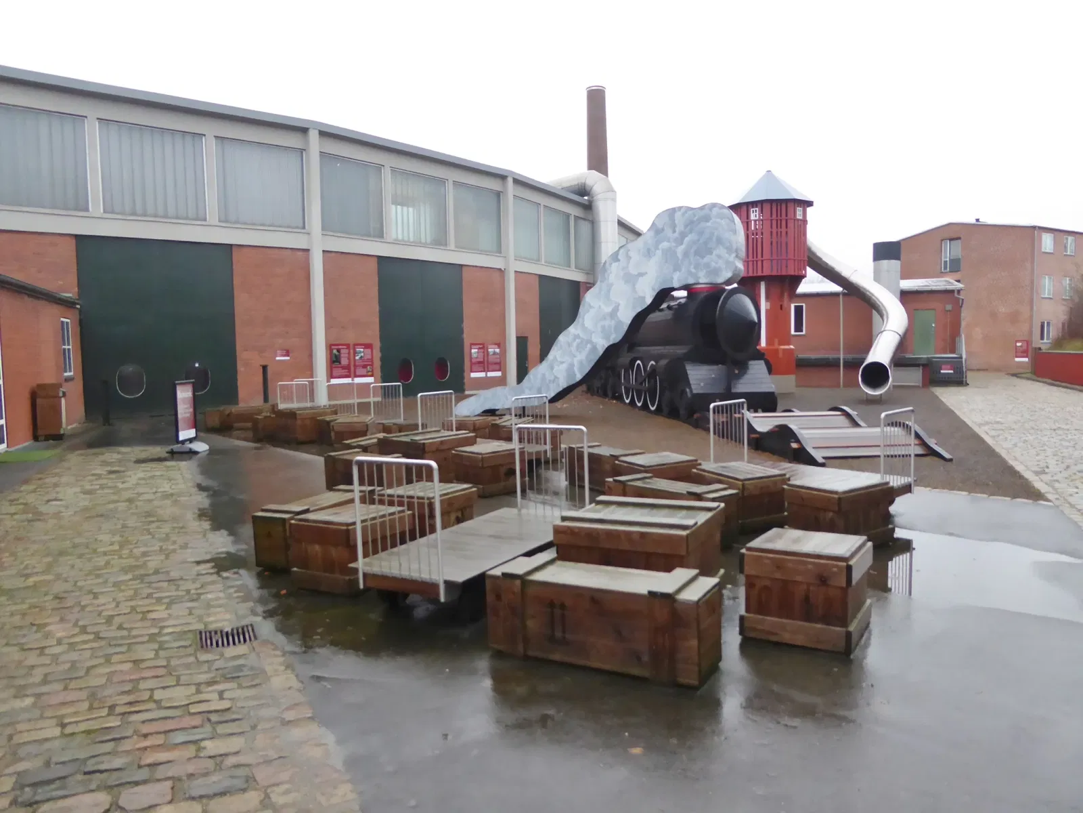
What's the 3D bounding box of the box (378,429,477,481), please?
[{"bbox_3d":[-1.412,0.649,9.736,0.847,0.608,0.839,2,5,39],"label":"box"}]

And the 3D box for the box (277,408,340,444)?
[{"bbox_3d":[-4.293,0.334,14.531,0.791,0.601,0.791,-4,5,-38],"label":"box"}]

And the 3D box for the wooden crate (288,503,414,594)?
[{"bbox_3d":[-1.335,0.992,5.544,0.562,0.486,0.621,1,4,31],"label":"wooden crate"}]

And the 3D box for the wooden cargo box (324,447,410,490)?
[{"bbox_3d":[-2.070,0.802,9.261,1.146,0.431,0.381,2,5,40],"label":"wooden cargo box"}]

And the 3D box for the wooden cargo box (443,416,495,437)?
[{"bbox_3d":[-1.291,0.467,13.734,0.599,0.493,0.628,0,4,22],"label":"wooden cargo box"}]

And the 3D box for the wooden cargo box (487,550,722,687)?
[{"bbox_3d":[0.306,1.072,4.067,1.167,0.431,0.391,1,4,29],"label":"wooden cargo box"}]

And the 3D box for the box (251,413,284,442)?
[{"bbox_3d":[-5.044,0.397,15.491,1.180,0.451,0.378,-4,5,-36],"label":"box"}]

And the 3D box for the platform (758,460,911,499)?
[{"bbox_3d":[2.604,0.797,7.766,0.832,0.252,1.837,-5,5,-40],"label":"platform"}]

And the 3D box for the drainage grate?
[{"bbox_3d":[-1.798,1.334,4.488,0.310,0.040,0.333,-3,4,-24],"label":"drainage grate"}]

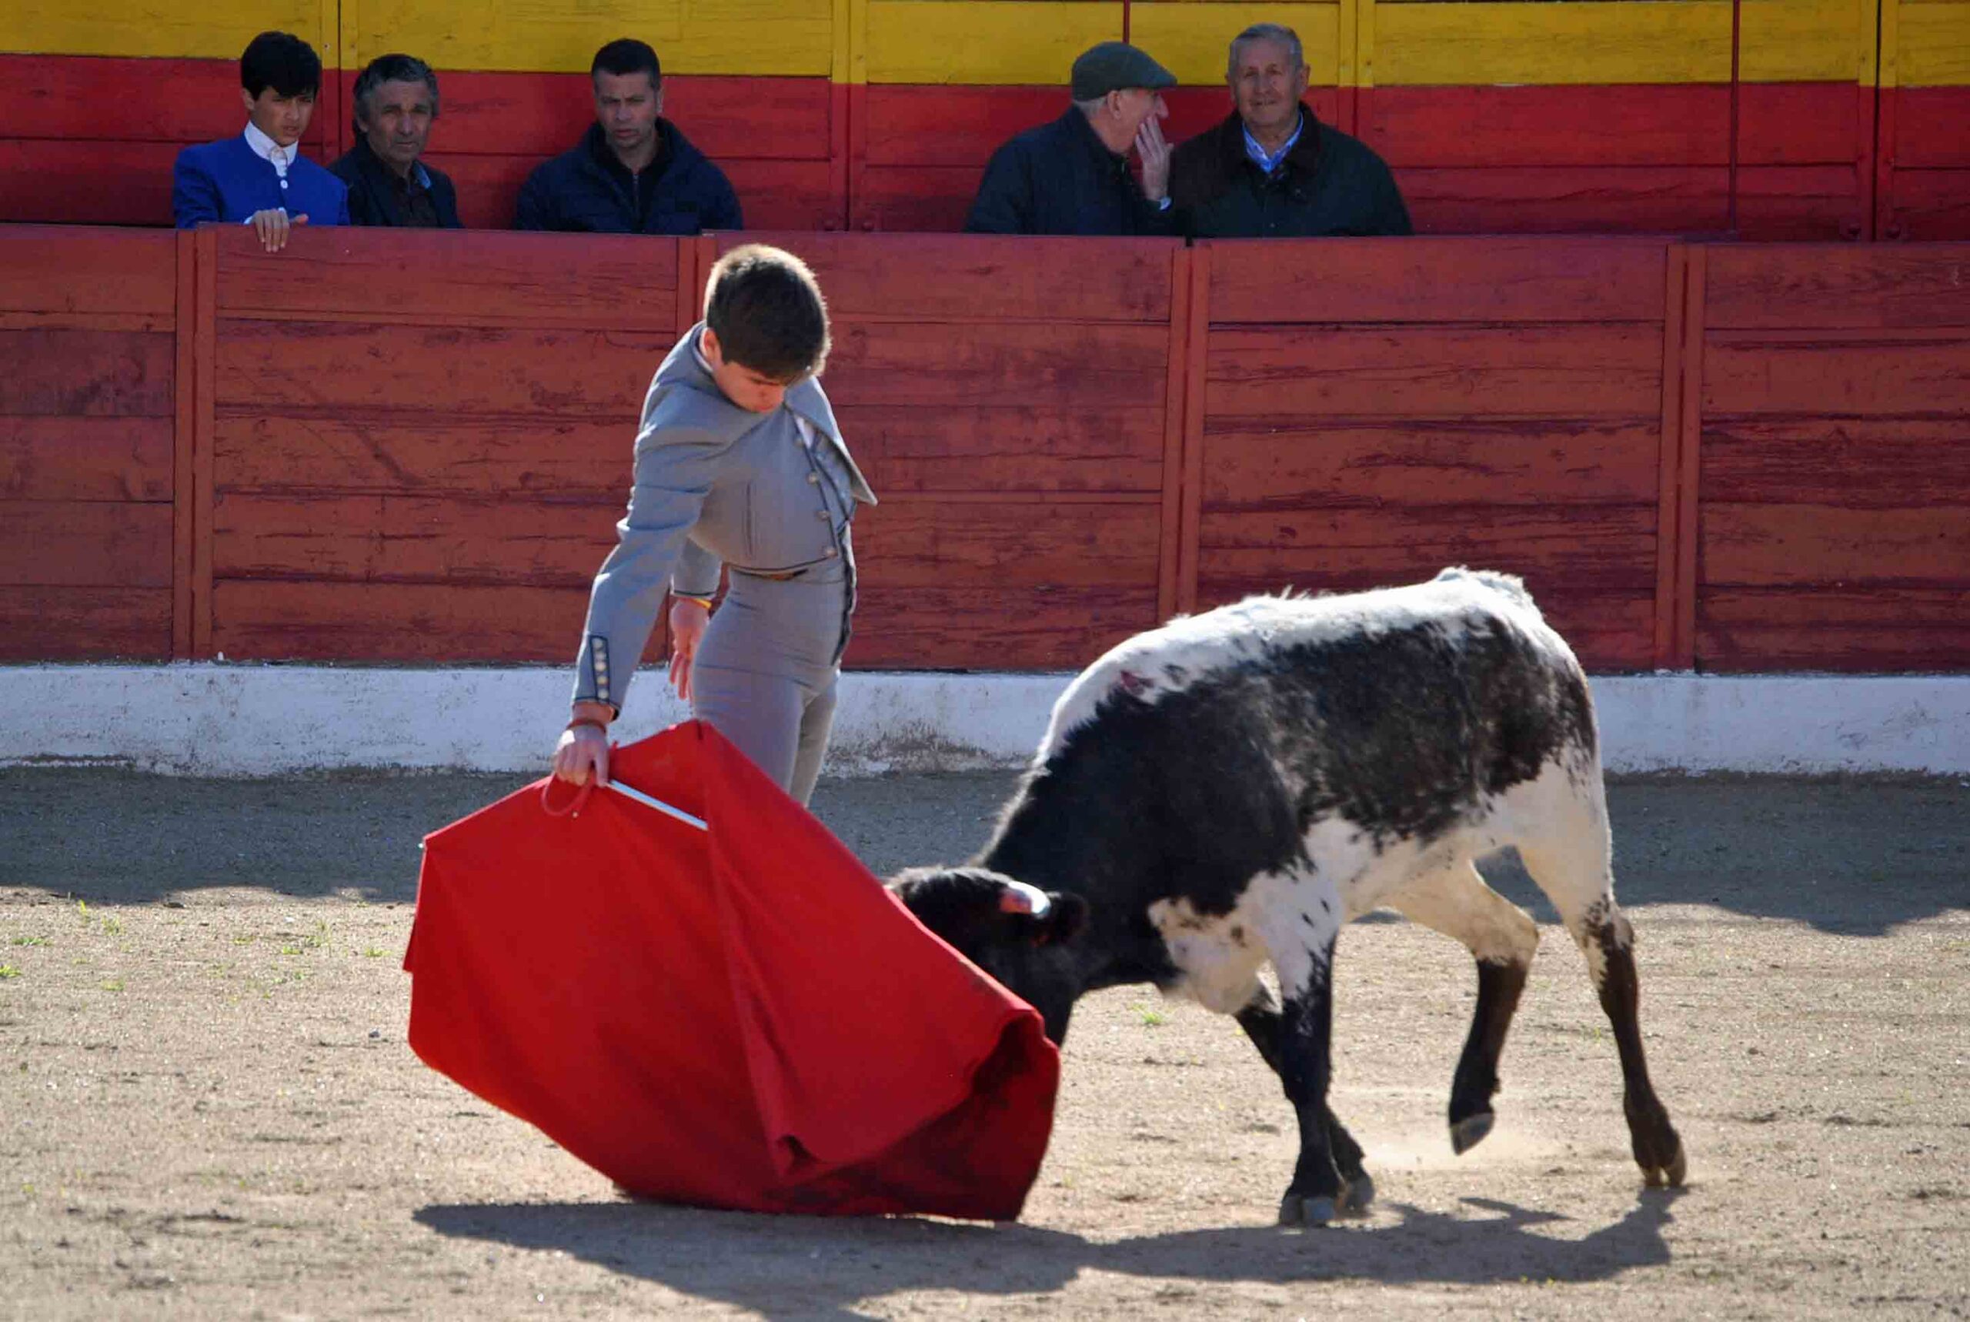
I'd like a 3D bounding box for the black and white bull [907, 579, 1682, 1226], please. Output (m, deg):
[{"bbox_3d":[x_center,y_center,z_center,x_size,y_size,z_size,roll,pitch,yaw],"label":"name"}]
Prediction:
[{"bbox_3d":[0.480,0.339,18.050,1.320,0.980,0.500,-2,5,-33],"label":"black and white bull"}]

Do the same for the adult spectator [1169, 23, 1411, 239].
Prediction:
[{"bbox_3d":[0.680,-0.610,27.060,0.560,1.680,0.340,2,4,12],"label":"adult spectator"}]

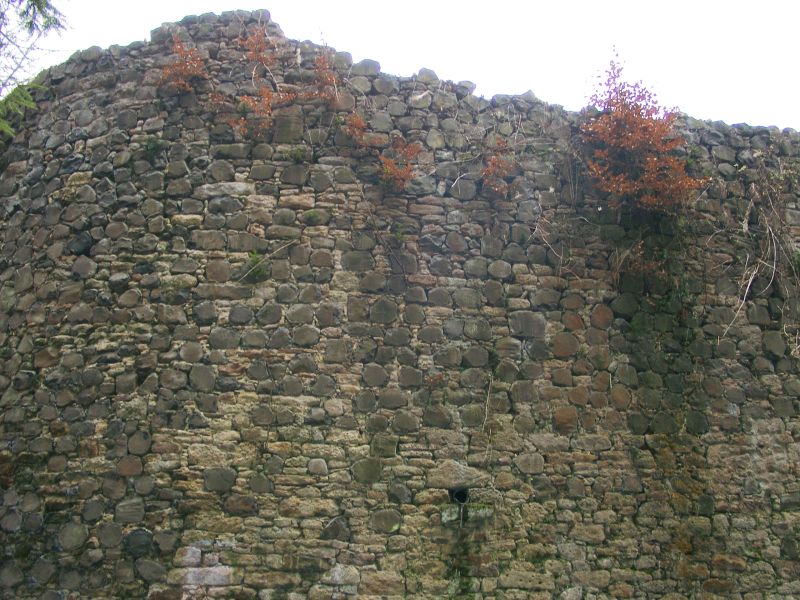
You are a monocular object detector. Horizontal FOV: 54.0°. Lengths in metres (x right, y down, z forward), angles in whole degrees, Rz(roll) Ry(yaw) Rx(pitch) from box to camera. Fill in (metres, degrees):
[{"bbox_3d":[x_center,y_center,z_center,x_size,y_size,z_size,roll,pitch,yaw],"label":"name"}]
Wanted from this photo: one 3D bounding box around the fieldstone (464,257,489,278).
[{"bbox_3d":[0.838,-0.367,8.607,0.256,0.209,0.198,1,-12,-7],"label":"fieldstone"}]

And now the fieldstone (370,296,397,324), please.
[{"bbox_3d":[-0.148,0.100,7.518,0.266,0.266,0.213,0,-14,0],"label":"fieldstone"}]

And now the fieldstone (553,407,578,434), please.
[{"bbox_3d":[1.586,1.155,7.530,0.244,0.260,0.200,2,-16,-6],"label":"fieldstone"}]

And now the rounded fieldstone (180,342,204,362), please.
[{"bbox_3d":[-2.052,0.519,7.771,0.240,0.195,0.169,-3,-16,10],"label":"rounded fieldstone"}]

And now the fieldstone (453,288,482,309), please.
[{"bbox_3d":[0.648,-0.014,7.542,0.286,0.191,0.191,0,-14,0],"label":"fieldstone"}]

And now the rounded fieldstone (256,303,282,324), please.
[{"bbox_3d":[-1.246,0.129,7.505,0.247,0.209,0.182,0,-14,0],"label":"rounded fieldstone"}]

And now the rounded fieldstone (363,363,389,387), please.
[{"bbox_3d":[-0.230,0.698,7.364,0.242,0.224,0.186,0,-14,0],"label":"rounded fieldstone"}]

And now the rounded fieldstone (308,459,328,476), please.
[{"bbox_3d":[-0.759,1.559,7.314,0.181,0.162,0.136,-1,-16,4],"label":"rounded fieldstone"}]

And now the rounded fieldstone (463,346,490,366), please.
[{"bbox_3d":[0.808,0.605,8.408,0.269,0.202,0.200,1,-12,-7],"label":"rounded fieldstone"}]

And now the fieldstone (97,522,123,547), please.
[{"bbox_3d":[-3.052,2.463,8.255,0.284,0.240,0.223,-3,-12,13],"label":"fieldstone"}]

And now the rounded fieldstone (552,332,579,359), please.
[{"bbox_3d":[1.628,0.448,7.732,0.251,0.252,0.199,2,-16,-6],"label":"rounded fieldstone"}]

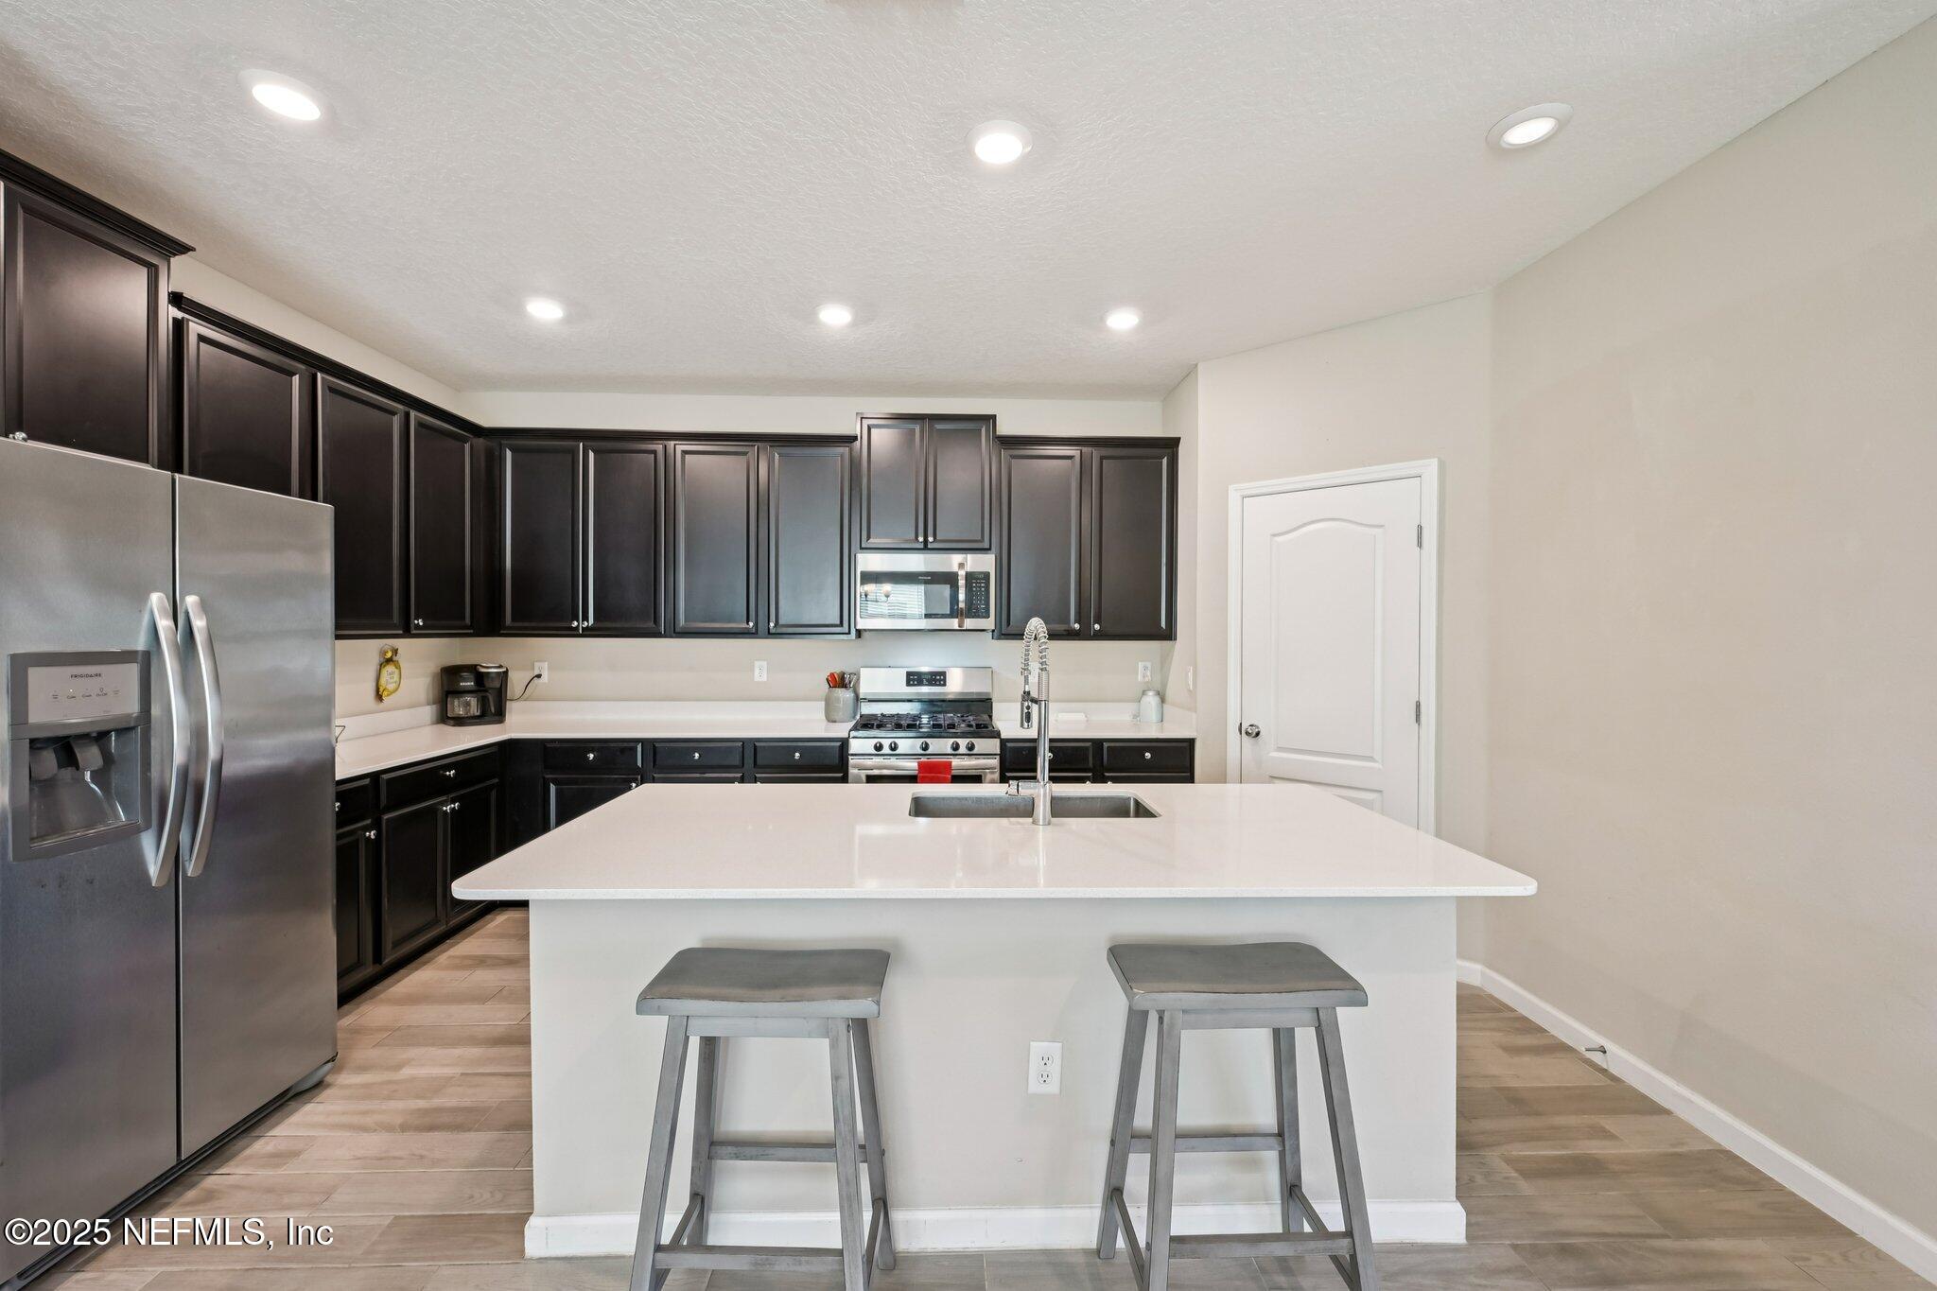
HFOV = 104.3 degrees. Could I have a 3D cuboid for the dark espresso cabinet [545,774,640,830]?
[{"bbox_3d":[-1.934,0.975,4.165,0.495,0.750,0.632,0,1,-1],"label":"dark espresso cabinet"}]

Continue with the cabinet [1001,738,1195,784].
[{"bbox_3d":[0.661,0.935,4.225,1.010,0.885,0.632,0,1,-1],"label":"cabinet"}]

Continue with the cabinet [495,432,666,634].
[{"bbox_3d":[-2.121,-0.593,4.278,0.918,1.107,0.342,0,1,-1],"label":"cabinet"}]

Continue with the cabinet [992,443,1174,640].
[{"bbox_3d":[0.655,-0.584,4.343,1.015,1.107,0.342,0,1,-1],"label":"cabinet"}]

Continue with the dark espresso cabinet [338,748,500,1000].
[{"bbox_3d":[-2.640,0.942,3.156,0.624,0.885,1.340,0,1,-1],"label":"dark espresso cabinet"}]

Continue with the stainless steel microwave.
[{"bbox_3d":[-0.233,-0.296,4.297,0.758,0.433,0.402,0,1,-1],"label":"stainless steel microwave"}]

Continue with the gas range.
[{"bbox_3d":[-0.228,0.760,4.155,0.765,1.230,0.690,0,1,-1],"label":"gas range"}]

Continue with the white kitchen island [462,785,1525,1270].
[{"bbox_3d":[0.062,0.955,2.122,2.318,0.913,1.074,0,1,-1],"label":"white kitchen island"}]

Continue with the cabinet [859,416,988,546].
[{"bbox_3d":[-0.232,-0.897,4.314,0.766,0.750,0.347,0,1,-1],"label":"cabinet"}]

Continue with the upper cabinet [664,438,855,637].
[{"bbox_3d":[-1.139,-0.590,4.301,1.047,1.107,0.342,0,1,-1],"label":"upper cabinet"}]

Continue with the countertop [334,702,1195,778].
[{"bbox_3d":[-0.886,0.427,3.492,4.144,0.145,2.007,0,1,-1],"label":"countertop"}]

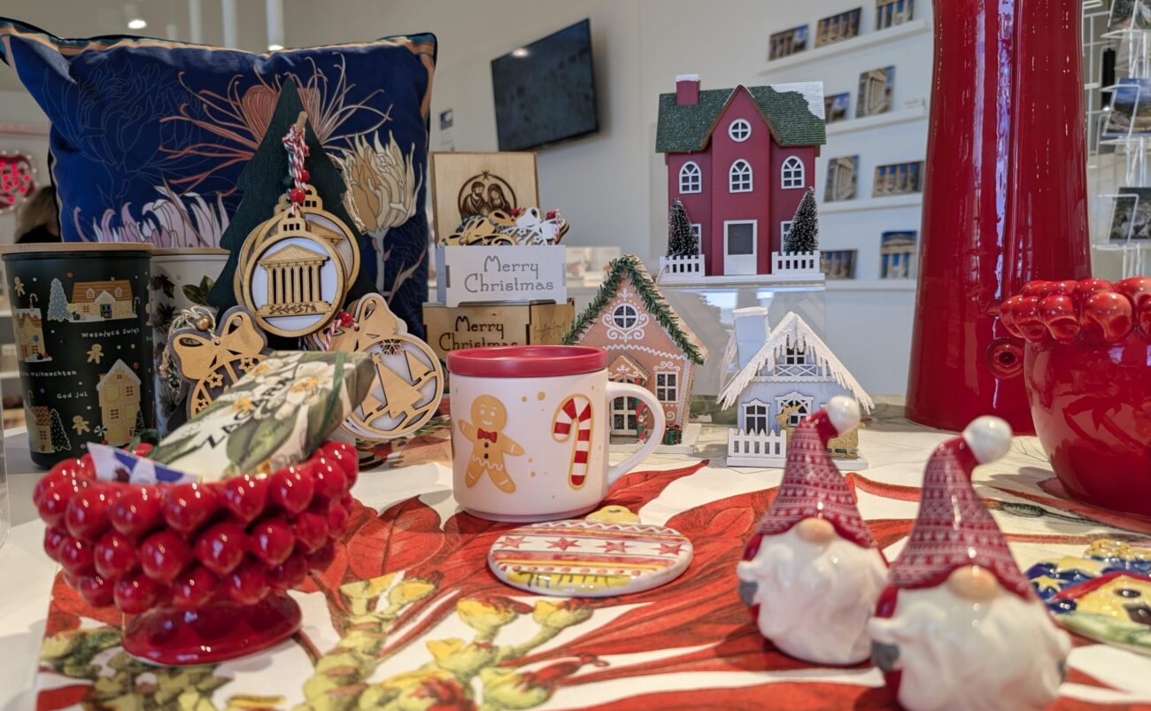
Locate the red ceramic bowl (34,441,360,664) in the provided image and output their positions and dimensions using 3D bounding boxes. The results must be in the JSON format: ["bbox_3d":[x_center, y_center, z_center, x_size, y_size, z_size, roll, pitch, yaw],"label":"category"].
[{"bbox_3d":[-0.132,0.068,0.289,0.105,0.069,0.105,-1,5,0],"label":"red ceramic bowl"}]

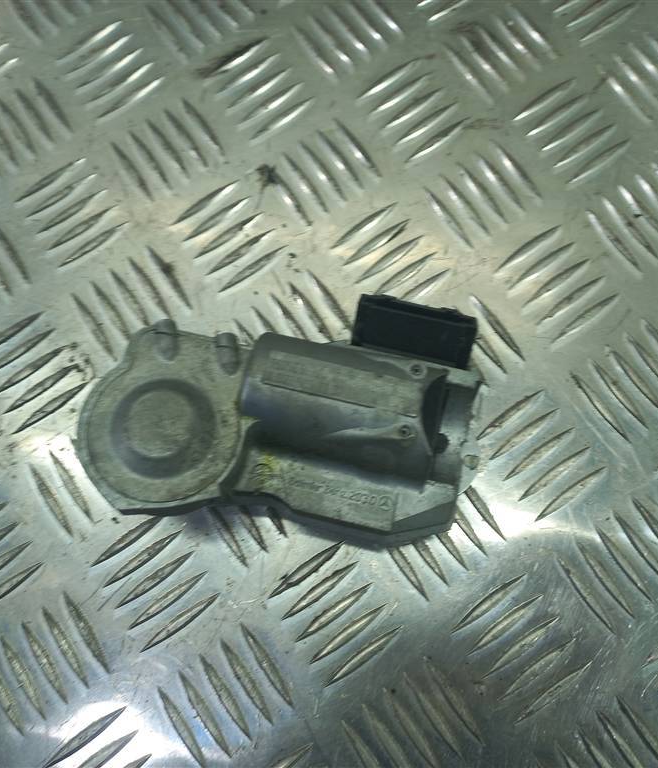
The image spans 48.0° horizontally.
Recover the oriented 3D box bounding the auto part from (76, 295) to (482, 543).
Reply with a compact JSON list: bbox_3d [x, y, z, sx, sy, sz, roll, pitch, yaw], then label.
[{"bbox_3d":[-0.014,0.007,0.222,0.122,0.042,0.077,8,76,4],"label":"auto part"}]

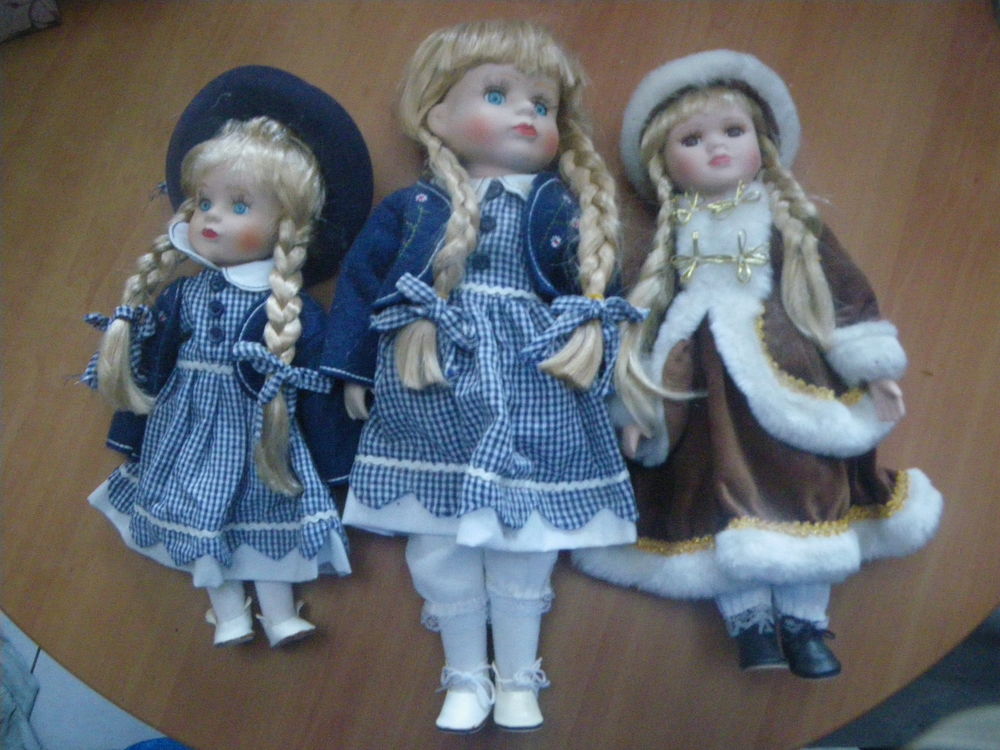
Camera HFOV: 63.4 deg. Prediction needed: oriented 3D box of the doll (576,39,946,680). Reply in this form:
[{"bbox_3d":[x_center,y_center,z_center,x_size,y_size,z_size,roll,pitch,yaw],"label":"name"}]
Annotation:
[{"bbox_3d":[0.137,-0.021,0.457,0.206,0.095,0.368,-4,78,3],"label":"doll"}]

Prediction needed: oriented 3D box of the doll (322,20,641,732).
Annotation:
[{"bbox_3d":[-0.014,-0.019,0.465,0.188,0.100,0.420,-1,78,4],"label":"doll"}]

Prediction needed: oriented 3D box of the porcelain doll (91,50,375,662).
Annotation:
[{"bbox_3d":[-0.167,-0.024,0.481,0.177,0.090,0.358,-3,78,3],"label":"porcelain doll"}]

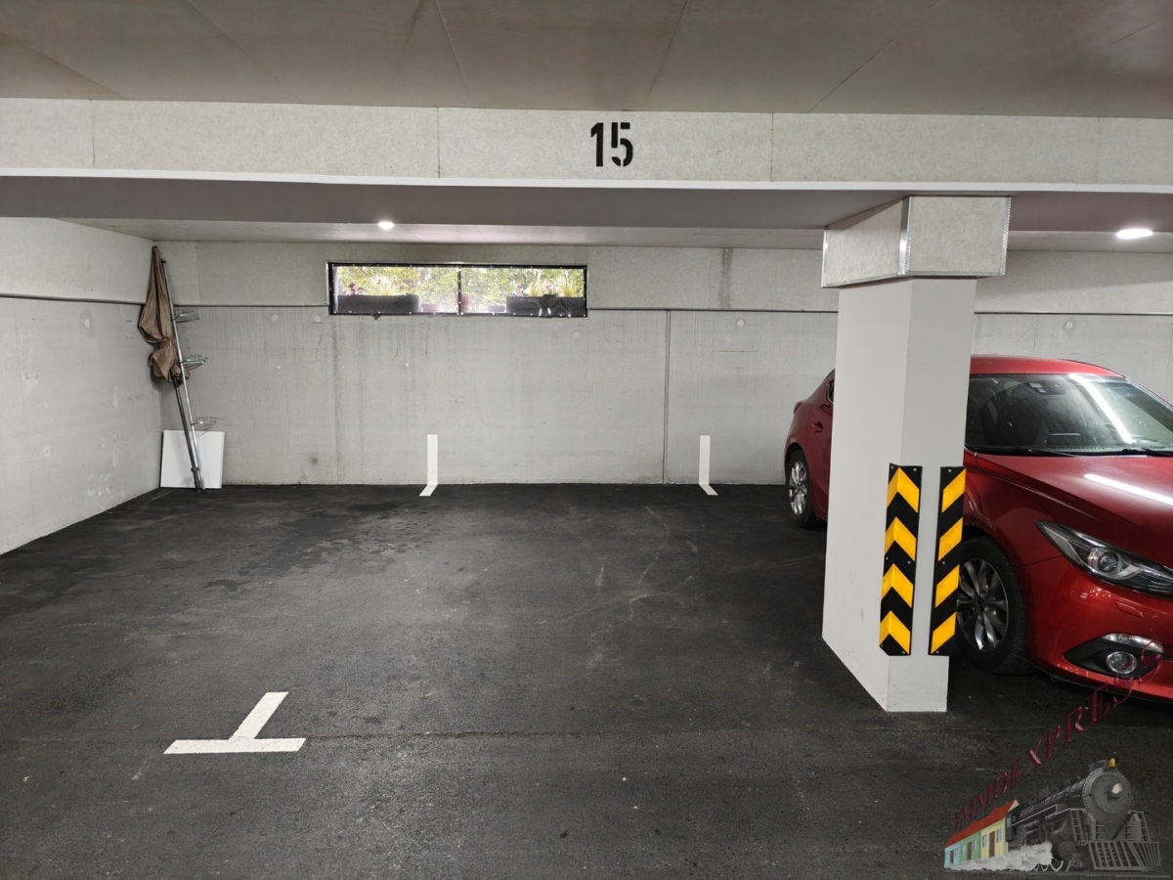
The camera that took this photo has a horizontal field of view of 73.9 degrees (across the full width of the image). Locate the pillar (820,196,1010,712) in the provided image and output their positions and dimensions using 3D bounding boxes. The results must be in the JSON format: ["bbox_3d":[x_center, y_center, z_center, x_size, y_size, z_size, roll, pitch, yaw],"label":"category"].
[{"bbox_3d":[1.354,0.055,3.461,0.379,2.045,0.904,0,8,-2],"label":"pillar"}]

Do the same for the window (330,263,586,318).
[{"bbox_3d":[-1.240,-1.467,7.632,2.509,0.497,0.100,0,8,-2],"label":"window"}]

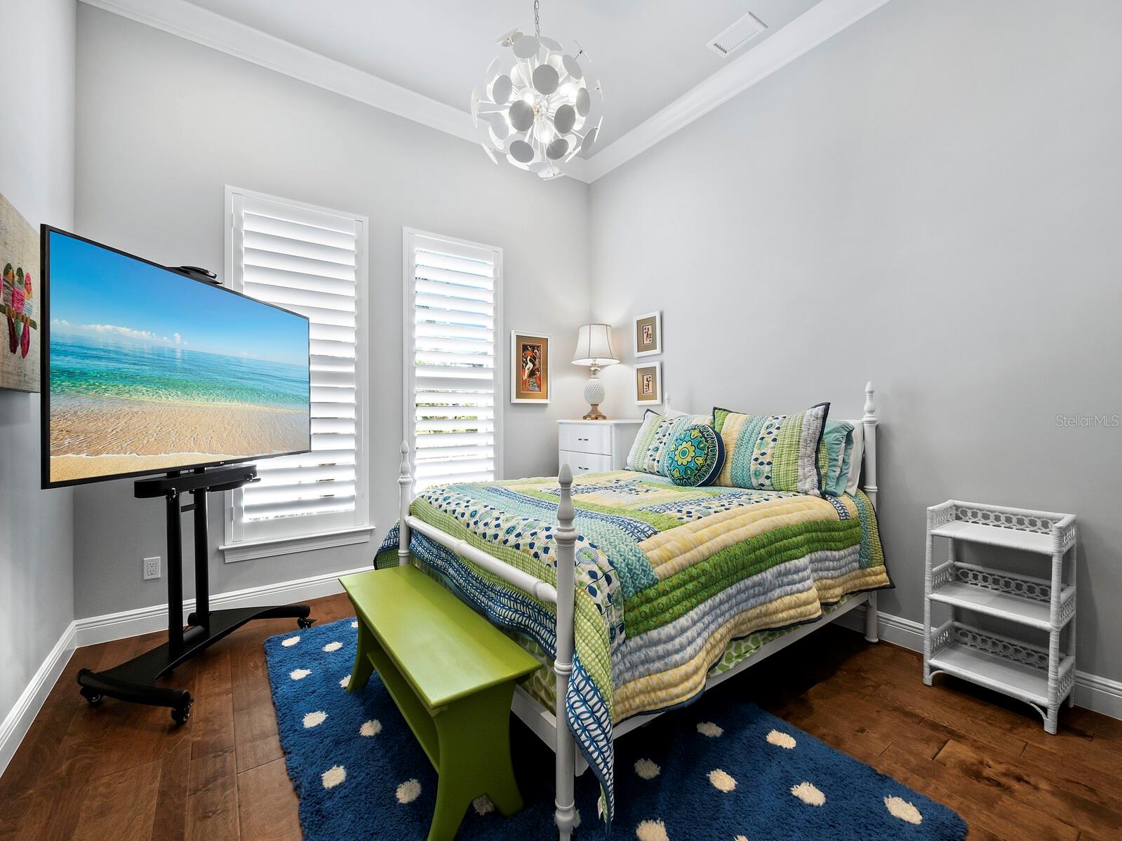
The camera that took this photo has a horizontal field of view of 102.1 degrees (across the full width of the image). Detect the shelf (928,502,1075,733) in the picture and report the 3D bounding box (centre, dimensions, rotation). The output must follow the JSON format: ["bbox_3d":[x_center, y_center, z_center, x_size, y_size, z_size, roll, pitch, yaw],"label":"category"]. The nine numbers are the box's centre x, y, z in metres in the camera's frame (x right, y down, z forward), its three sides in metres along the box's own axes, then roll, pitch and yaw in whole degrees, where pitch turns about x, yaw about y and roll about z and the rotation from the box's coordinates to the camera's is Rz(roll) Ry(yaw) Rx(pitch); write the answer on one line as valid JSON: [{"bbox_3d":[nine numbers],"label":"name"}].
[{"bbox_3d":[1.831,0.771,1.916,0.300,0.780,0.410,-1,1,-37],"label":"shelf"}]

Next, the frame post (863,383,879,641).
[{"bbox_3d":[1.611,0.473,2.346,0.072,1.341,0.072,0,1,-38],"label":"frame post"}]

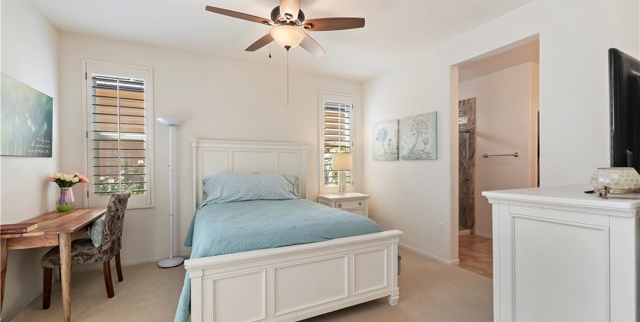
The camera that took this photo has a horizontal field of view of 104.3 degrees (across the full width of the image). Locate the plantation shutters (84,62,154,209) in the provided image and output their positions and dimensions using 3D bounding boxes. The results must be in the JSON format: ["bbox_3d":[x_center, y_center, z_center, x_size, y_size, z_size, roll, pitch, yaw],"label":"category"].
[{"bbox_3d":[-2.382,-0.281,2.972,0.690,1.750,0.070,0,0,-26],"label":"plantation shutters"}]

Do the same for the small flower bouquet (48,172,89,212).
[{"bbox_3d":[-2.683,0.329,2.621,0.290,0.410,0.290,0,0,-26],"label":"small flower bouquet"}]

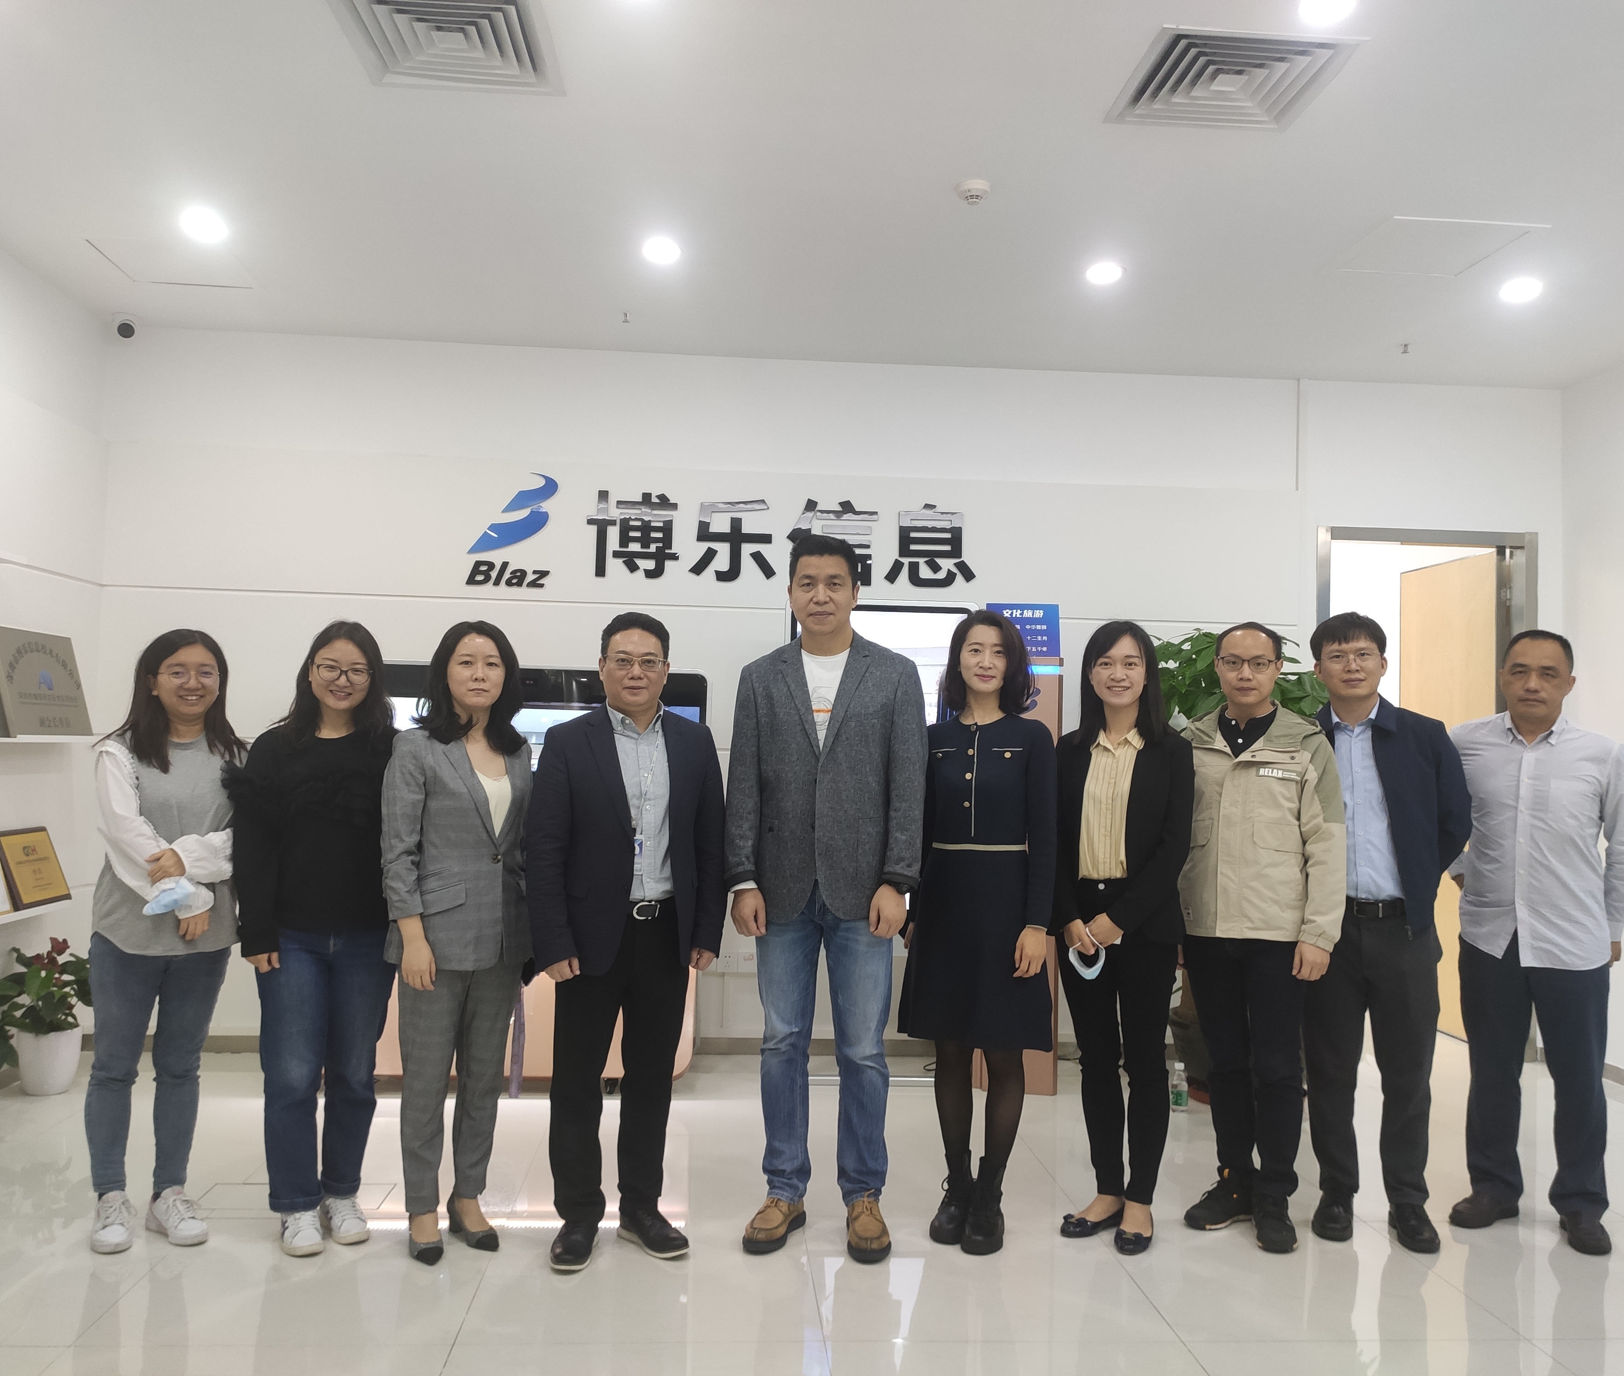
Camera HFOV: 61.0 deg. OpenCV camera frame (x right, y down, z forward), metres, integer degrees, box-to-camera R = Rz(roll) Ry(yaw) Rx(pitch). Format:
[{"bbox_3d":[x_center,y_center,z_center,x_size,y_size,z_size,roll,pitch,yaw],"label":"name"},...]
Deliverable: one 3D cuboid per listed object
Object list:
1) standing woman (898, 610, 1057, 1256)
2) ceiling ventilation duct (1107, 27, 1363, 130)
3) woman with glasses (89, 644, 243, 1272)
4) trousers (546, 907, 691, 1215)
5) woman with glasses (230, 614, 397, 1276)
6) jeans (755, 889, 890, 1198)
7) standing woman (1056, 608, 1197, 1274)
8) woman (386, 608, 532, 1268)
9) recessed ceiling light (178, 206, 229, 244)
[{"bbox_3d":[0.454,0.630,3.769,0.420,1.693,0.310,1,-3,8],"label":"standing woman"},{"bbox_3d":[1.046,-1.541,3.469,0.500,0.060,0.500,2,-3,-4],"label":"ceiling ventilation duct"},{"bbox_3d":[-1.703,0.630,3.634,0.420,1.569,0.310,2,-3,-21],"label":"woman with glasses"},{"bbox_3d":[-0.508,0.989,3.635,0.380,0.849,0.280,2,-3,-20],"label":"trousers"},{"bbox_3d":[-1.301,0.626,3.655,0.500,1.610,0.320,2,-3,-22],"label":"woman with glasses"},{"bbox_3d":[0.034,0.928,3.737,0.380,0.931,0.250,1,-3,1],"label":"jeans"},{"bbox_3d":[0.867,0.649,3.829,0.400,1.682,0.310,1,-3,17],"label":"standing woman"},{"bbox_3d":[-0.925,0.631,3.611,0.440,1.615,0.320,3,-3,-31],"label":"woman"},{"bbox_3d":[-2.032,-1.556,4.604,0.150,0.050,0.150,2,-3,-4],"label":"recessed ceiling light"}]

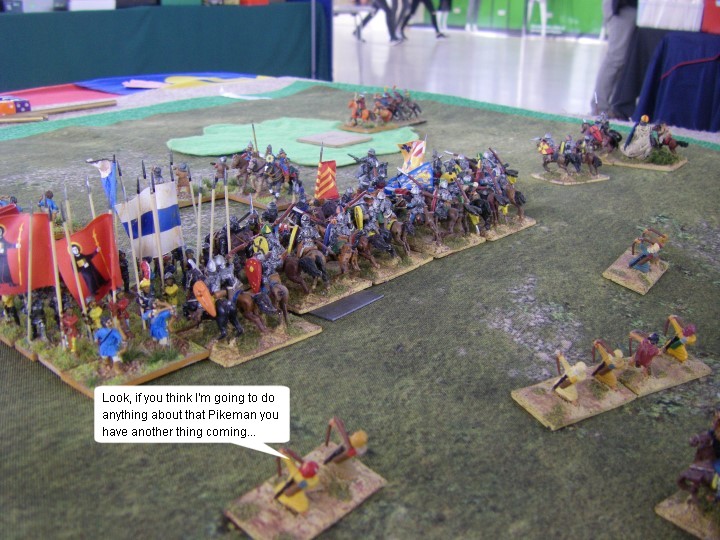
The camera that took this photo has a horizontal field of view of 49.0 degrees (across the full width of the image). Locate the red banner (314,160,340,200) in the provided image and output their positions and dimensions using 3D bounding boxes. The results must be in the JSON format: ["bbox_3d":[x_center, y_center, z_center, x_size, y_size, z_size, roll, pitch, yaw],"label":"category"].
[{"bbox_3d":[-0.015,-0.040,0.349,0.012,0.018,0.004,-3,23,-11],"label":"red banner"}]

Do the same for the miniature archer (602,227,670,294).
[{"bbox_3d":[0.126,-0.008,0.354,0.021,0.019,0.040,16,26,32],"label":"miniature archer"}]

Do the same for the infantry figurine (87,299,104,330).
[{"bbox_3d":[-0.092,0.017,0.276,0.007,0.018,0.007,-19,30,-41],"label":"infantry figurine"}]

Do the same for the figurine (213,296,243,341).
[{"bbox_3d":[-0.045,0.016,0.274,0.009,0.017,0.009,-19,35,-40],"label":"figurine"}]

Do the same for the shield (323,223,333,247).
[{"bbox_3d":[-0.014,-0.016,0.350,0.003,0.011,0.007,7,23,-22],"label":"shield"}]

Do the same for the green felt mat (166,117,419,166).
[{"bbox_3d":[-0.045,-0.098,0.590,0.180,0.003,0.155,1,22,0],"label":"green felt mat"}]

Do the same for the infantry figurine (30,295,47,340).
[{"bbox_3d":[-0.108,0.016,0.264,0.005,0.016,0.007,24,32,34],"label":"infantry figurine"}]

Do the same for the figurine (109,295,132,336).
[{"bbox_3d":[-0.082,0.015,0.270,0.006,0.017,0.008,24,32,34],"label":"figurine"}]

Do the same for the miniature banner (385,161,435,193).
[{"bbox_3d":[0.022,-0.039,0.349,0.028,0.015,0.005,-15,27,-35],"label":"miniature banner"}]

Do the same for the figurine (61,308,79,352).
[{"bbox_3d":[-0.095,0.019,0.260,0.005,0.018,0.007,24,32,34],"label":"figurine"}]

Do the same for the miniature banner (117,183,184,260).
[{"bbox_3d":[-0.077,-0.018,0.290,0.026,0.026,0.005,-19,30,-41],"label":"miniature banner"}]

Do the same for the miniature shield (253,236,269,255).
[{"bbox_3d":[-0.038,-0.009,0.300,0.006,0.008,0.002,22,22,31],"label":"miniature shield"}]

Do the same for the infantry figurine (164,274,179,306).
[{"bbox_3d":[-0.068,0.009,0.283,0.005,0.018,0.006,24,32,34],"label":"infantry figurine"}]

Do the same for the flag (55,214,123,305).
[{"bbox_3d":[-0.089,-0.004,0.262,0.021,0.029,0.005,-19,30,-41],"label":"flag"}]

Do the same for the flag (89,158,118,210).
[{"bbox_3d":[-0.097,-0.031,0.299,0.011,0.022,0.005,-8,24,-23],"label":"flag"}]

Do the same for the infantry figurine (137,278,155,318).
[{"bbox_3d":[-0.078,0.012,0.289,0.007,0.018,0.007,-19,30,-41],"label":"infantry figurine"}]

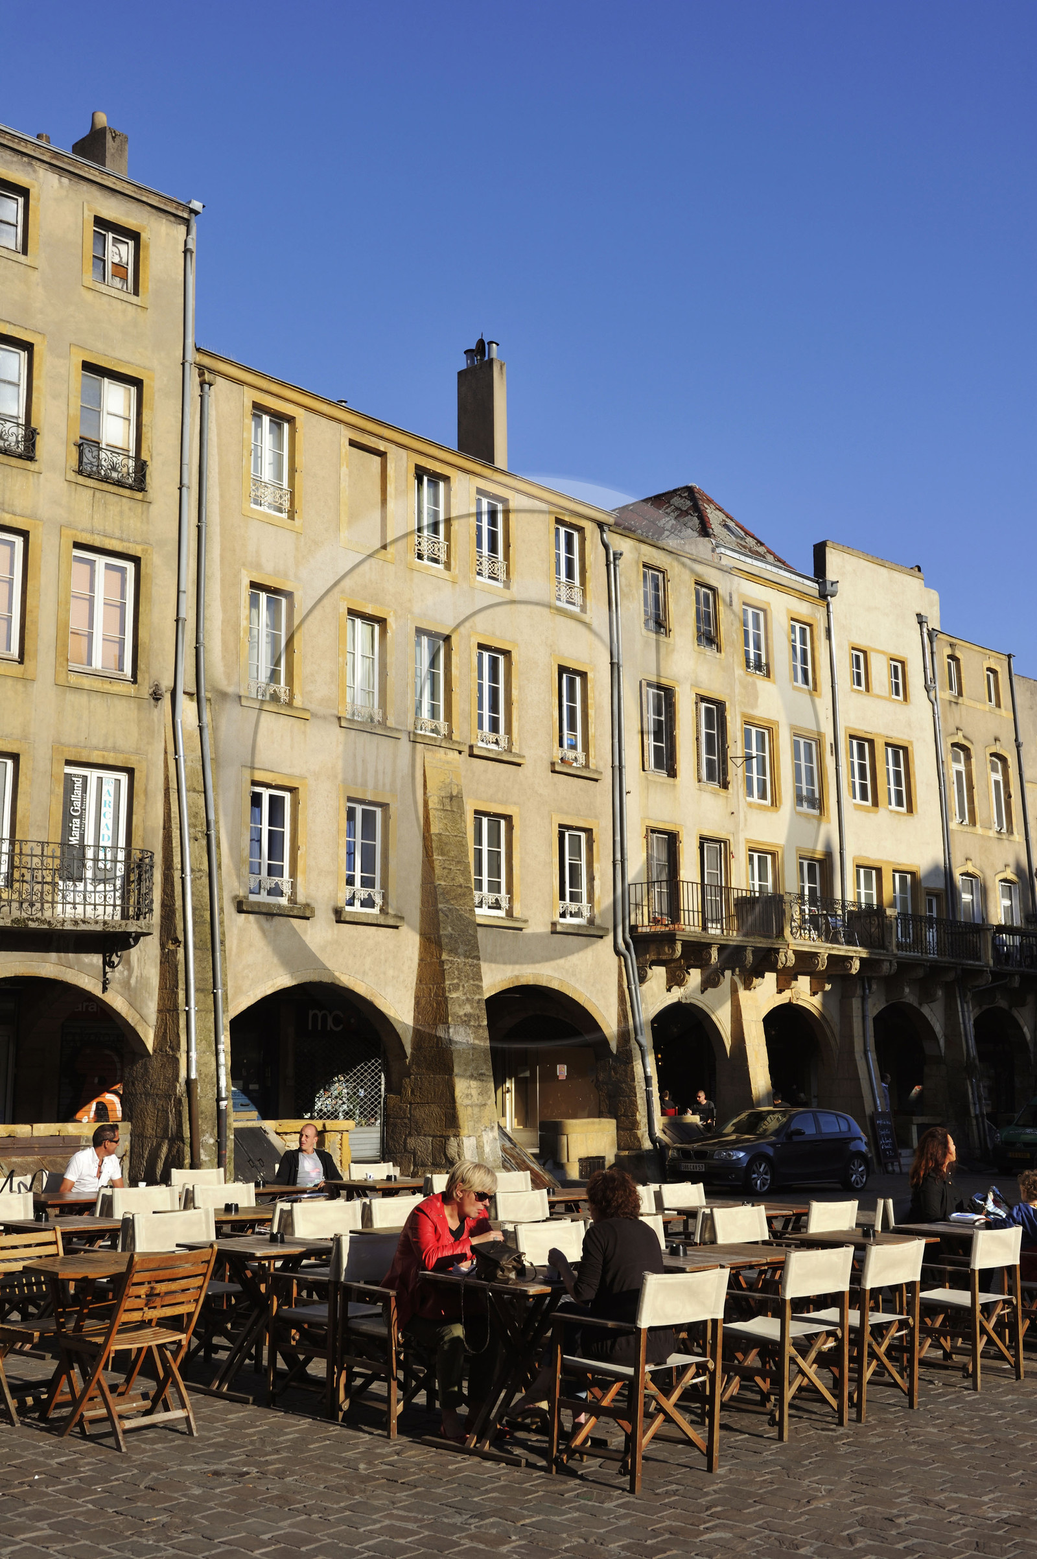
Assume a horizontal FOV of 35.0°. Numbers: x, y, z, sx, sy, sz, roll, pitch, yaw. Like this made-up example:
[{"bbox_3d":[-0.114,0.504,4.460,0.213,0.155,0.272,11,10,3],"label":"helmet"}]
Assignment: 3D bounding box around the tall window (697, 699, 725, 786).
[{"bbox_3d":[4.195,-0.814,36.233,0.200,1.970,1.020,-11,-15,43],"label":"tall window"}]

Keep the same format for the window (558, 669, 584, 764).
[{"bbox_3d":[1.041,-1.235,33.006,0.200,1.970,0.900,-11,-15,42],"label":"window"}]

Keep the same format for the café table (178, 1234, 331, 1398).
[{"bbox_3d":[-1.421,2.995,9.203,0.730,0.750,0.730,-11,-15,43],"label":"café table"}]

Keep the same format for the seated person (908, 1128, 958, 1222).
[{"bbox_3d":[3.357,3.423,12.741,0.700,1.370,0.500,-2,-11,10],"label":"seated person"}]

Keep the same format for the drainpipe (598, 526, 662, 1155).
[{"bbox_3d":[2.235,0.956,32.366,0.850,12.470,0.450,-9,-12,40],"label":"drainpipe"}]

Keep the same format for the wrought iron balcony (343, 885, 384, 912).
[{"bbox_3d":[-2.443,1.874,25.916,0.100,0.360,0.860,-11,-15,42],"label":"wrought iron balcony"}]

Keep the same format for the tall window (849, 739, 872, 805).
[{"bbox_3d":[7.749,-0.199,37.406,0.150,1.454,0.749,-11,-15,43],"label":"tall window"}]

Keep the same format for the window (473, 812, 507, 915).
[{"bbox_3d":[-0.502,1.574,30.062,0.200,1.820,1.030,-11,-15,42],"label":"window"}]

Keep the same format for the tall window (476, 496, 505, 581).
[{"bbox_3d":[-0.530,-4.563,31.220,0.180,1.541,0.863,-10,-14,42],"label":"tall window"}]

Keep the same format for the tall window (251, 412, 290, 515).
[{"bbox_3d":[-3.954,-4.989,25.875,0.150,1.526,0.806,-11,-15,42],"label":"tall window"}]

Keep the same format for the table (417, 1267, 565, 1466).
[{"bbox_3d":[-0.010,2.806,7.973,0.680,0.750,0.920,9,-15,-42],"label":"table"}]

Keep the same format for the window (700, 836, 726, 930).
[{"bbox_3d":[4.255,2.309,35.825,0.180,2.049,0.958,-10,-15,42],"label":"window"}]

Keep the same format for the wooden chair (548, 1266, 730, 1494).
[{"bbox_3d":[0.522,2.570,7.156,0.550,0.860,0.580,9,-15,-42],"label":"wooden chair"}]

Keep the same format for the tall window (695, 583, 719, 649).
[{"bbox_3d":[4.109,-3.589,35.991,0.150,1.348,0.824,-10,-13,43],"label":"tall window"}]

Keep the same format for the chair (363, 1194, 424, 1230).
[{"bbox_3d":[-0.651,3.285,11.129,0.500,0.870,0.570,-11,-15,42],"label":"chair"}]

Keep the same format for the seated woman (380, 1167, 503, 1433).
[{"bbox_3d":[-0.363,2.604,8.298,0.520,1.280,0.820,10,-15,-44],"label":"seated woman"}]

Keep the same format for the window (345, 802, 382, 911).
[{"bbox_3d":[-2.675,1.335,28.388,0.180,1.895,0.951,-10,-14,41],"label":"window"}]

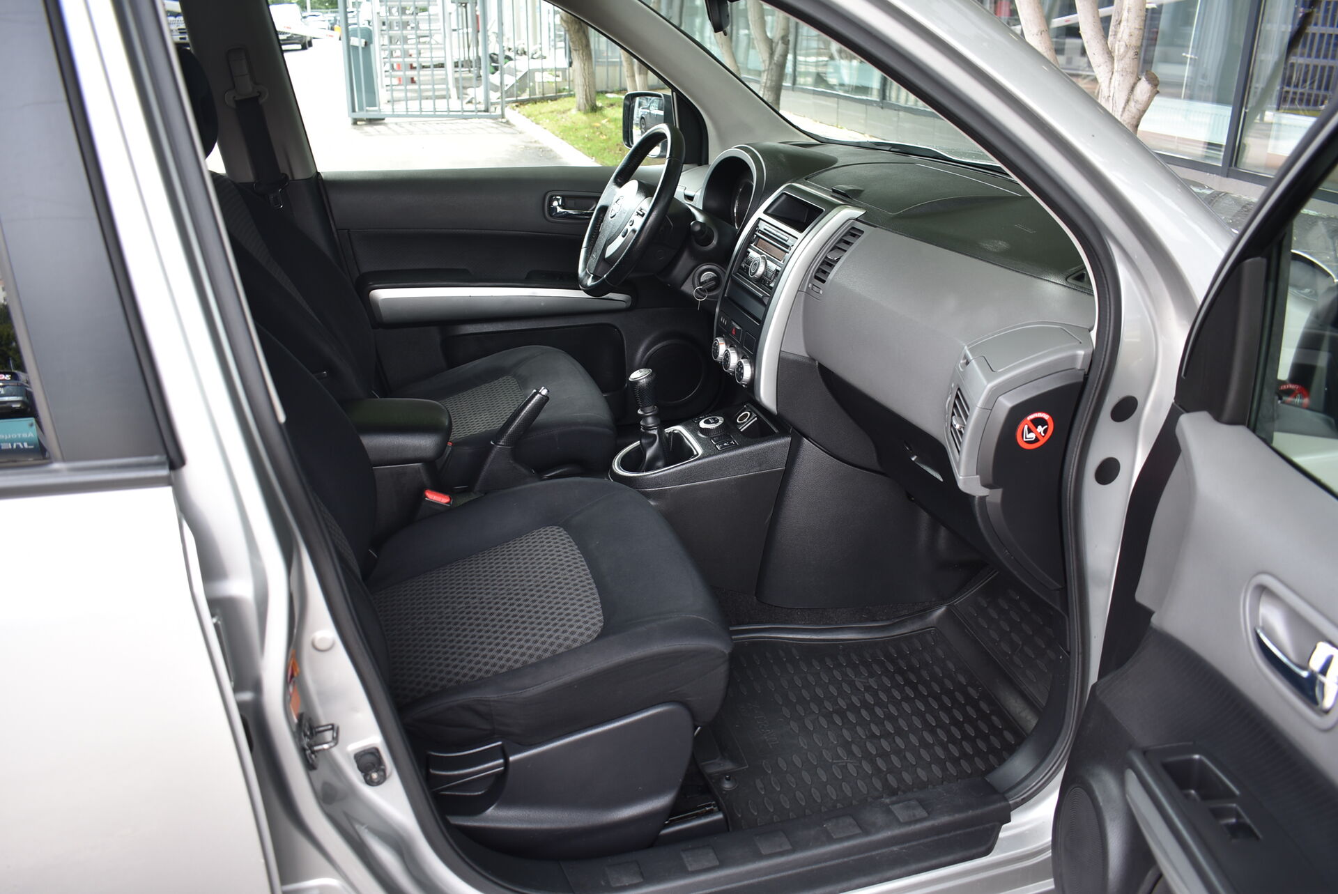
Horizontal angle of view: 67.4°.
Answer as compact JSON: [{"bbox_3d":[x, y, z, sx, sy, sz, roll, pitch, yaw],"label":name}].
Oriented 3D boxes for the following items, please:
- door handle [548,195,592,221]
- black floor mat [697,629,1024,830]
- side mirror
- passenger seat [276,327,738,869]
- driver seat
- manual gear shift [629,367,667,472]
[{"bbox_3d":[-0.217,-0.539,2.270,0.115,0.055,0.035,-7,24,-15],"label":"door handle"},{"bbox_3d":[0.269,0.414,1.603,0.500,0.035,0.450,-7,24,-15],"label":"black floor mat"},{"bbox_3d":[-0.052,-0.818,2.541,0.090,0.158,0.205,-7,24,-15],"label":"side mirror"},{"bbox_3d":[-0.343,0.008,1.263,0.800,0.980,0.530,-7,24,-15],"label":"passenger seat"},{"bbox_3d":[-0.533,-0.283,1.933,0.820,0.980,0.520,-7,24,-15],"label":"driver seat"},{"bbox_3d":[-0.038,-0.047,1.783,0.062,0.197,0.066,-7,24,-15],"label":"manual gear shift"}]

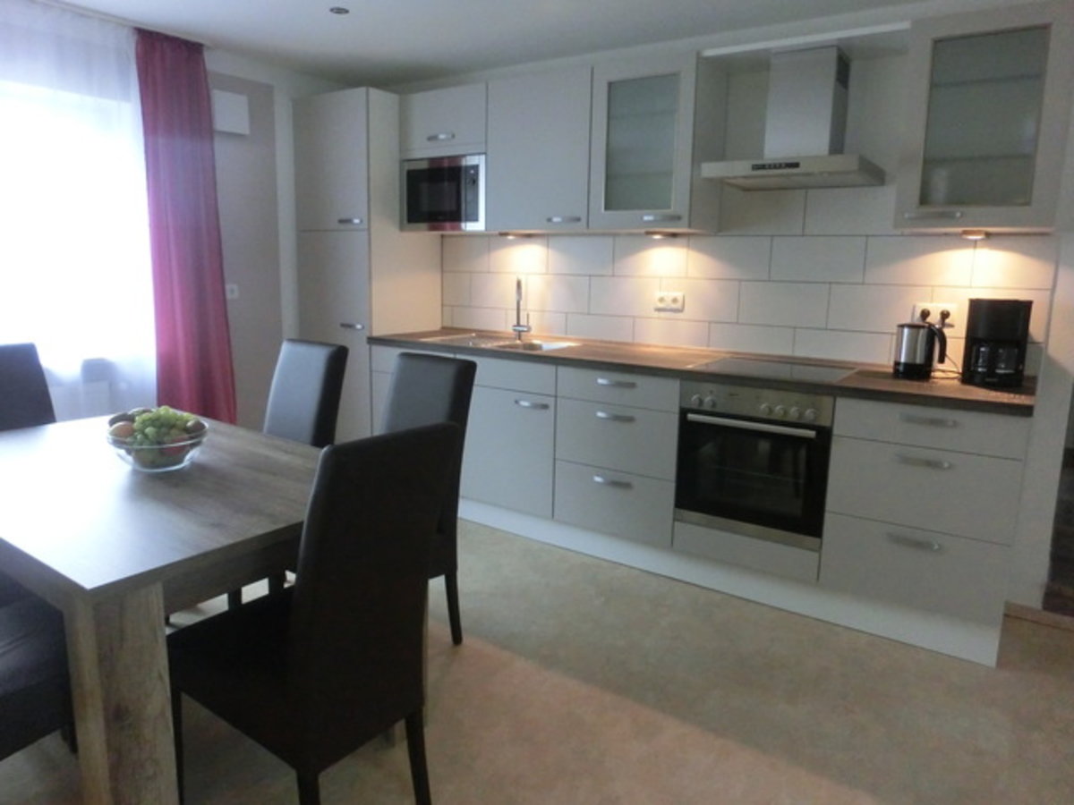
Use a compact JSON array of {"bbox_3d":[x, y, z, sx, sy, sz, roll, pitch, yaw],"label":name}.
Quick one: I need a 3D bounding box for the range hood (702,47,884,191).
[{"bbox_3d":[1.050,-1.143,2.971,0.600,0.510,0.505,8,12,33],"label":"range hood"}]

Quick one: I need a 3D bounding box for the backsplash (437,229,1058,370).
[{"bbox_3d":[0.686,-0.544,3.629,3.020,0.572,0.020,8,12,33],"label":"backsplash"}]

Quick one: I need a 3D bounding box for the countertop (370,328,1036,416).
[{"bbox_3d":[0.504,-0.195,3.442,3.007,0.044,0.605,8,12,33],"label":"countertop"}]

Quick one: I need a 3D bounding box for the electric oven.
[{"bbox_3d":[0.978,0.195,3.143,0.597,0.605,0.570,8,14,33],"label":"electric oven"}]

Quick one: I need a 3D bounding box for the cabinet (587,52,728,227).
[{"bbox_3d":[0.537,-1.134,3.356,0.492,0.704,0.330,8,14,33],"label":"cabinet"}]

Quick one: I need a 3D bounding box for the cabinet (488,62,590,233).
[{"bbox_3d":[0.089,-1.200,3.653,0.590,0.704,0.330,8,14,33],"label":"cabinet"}]

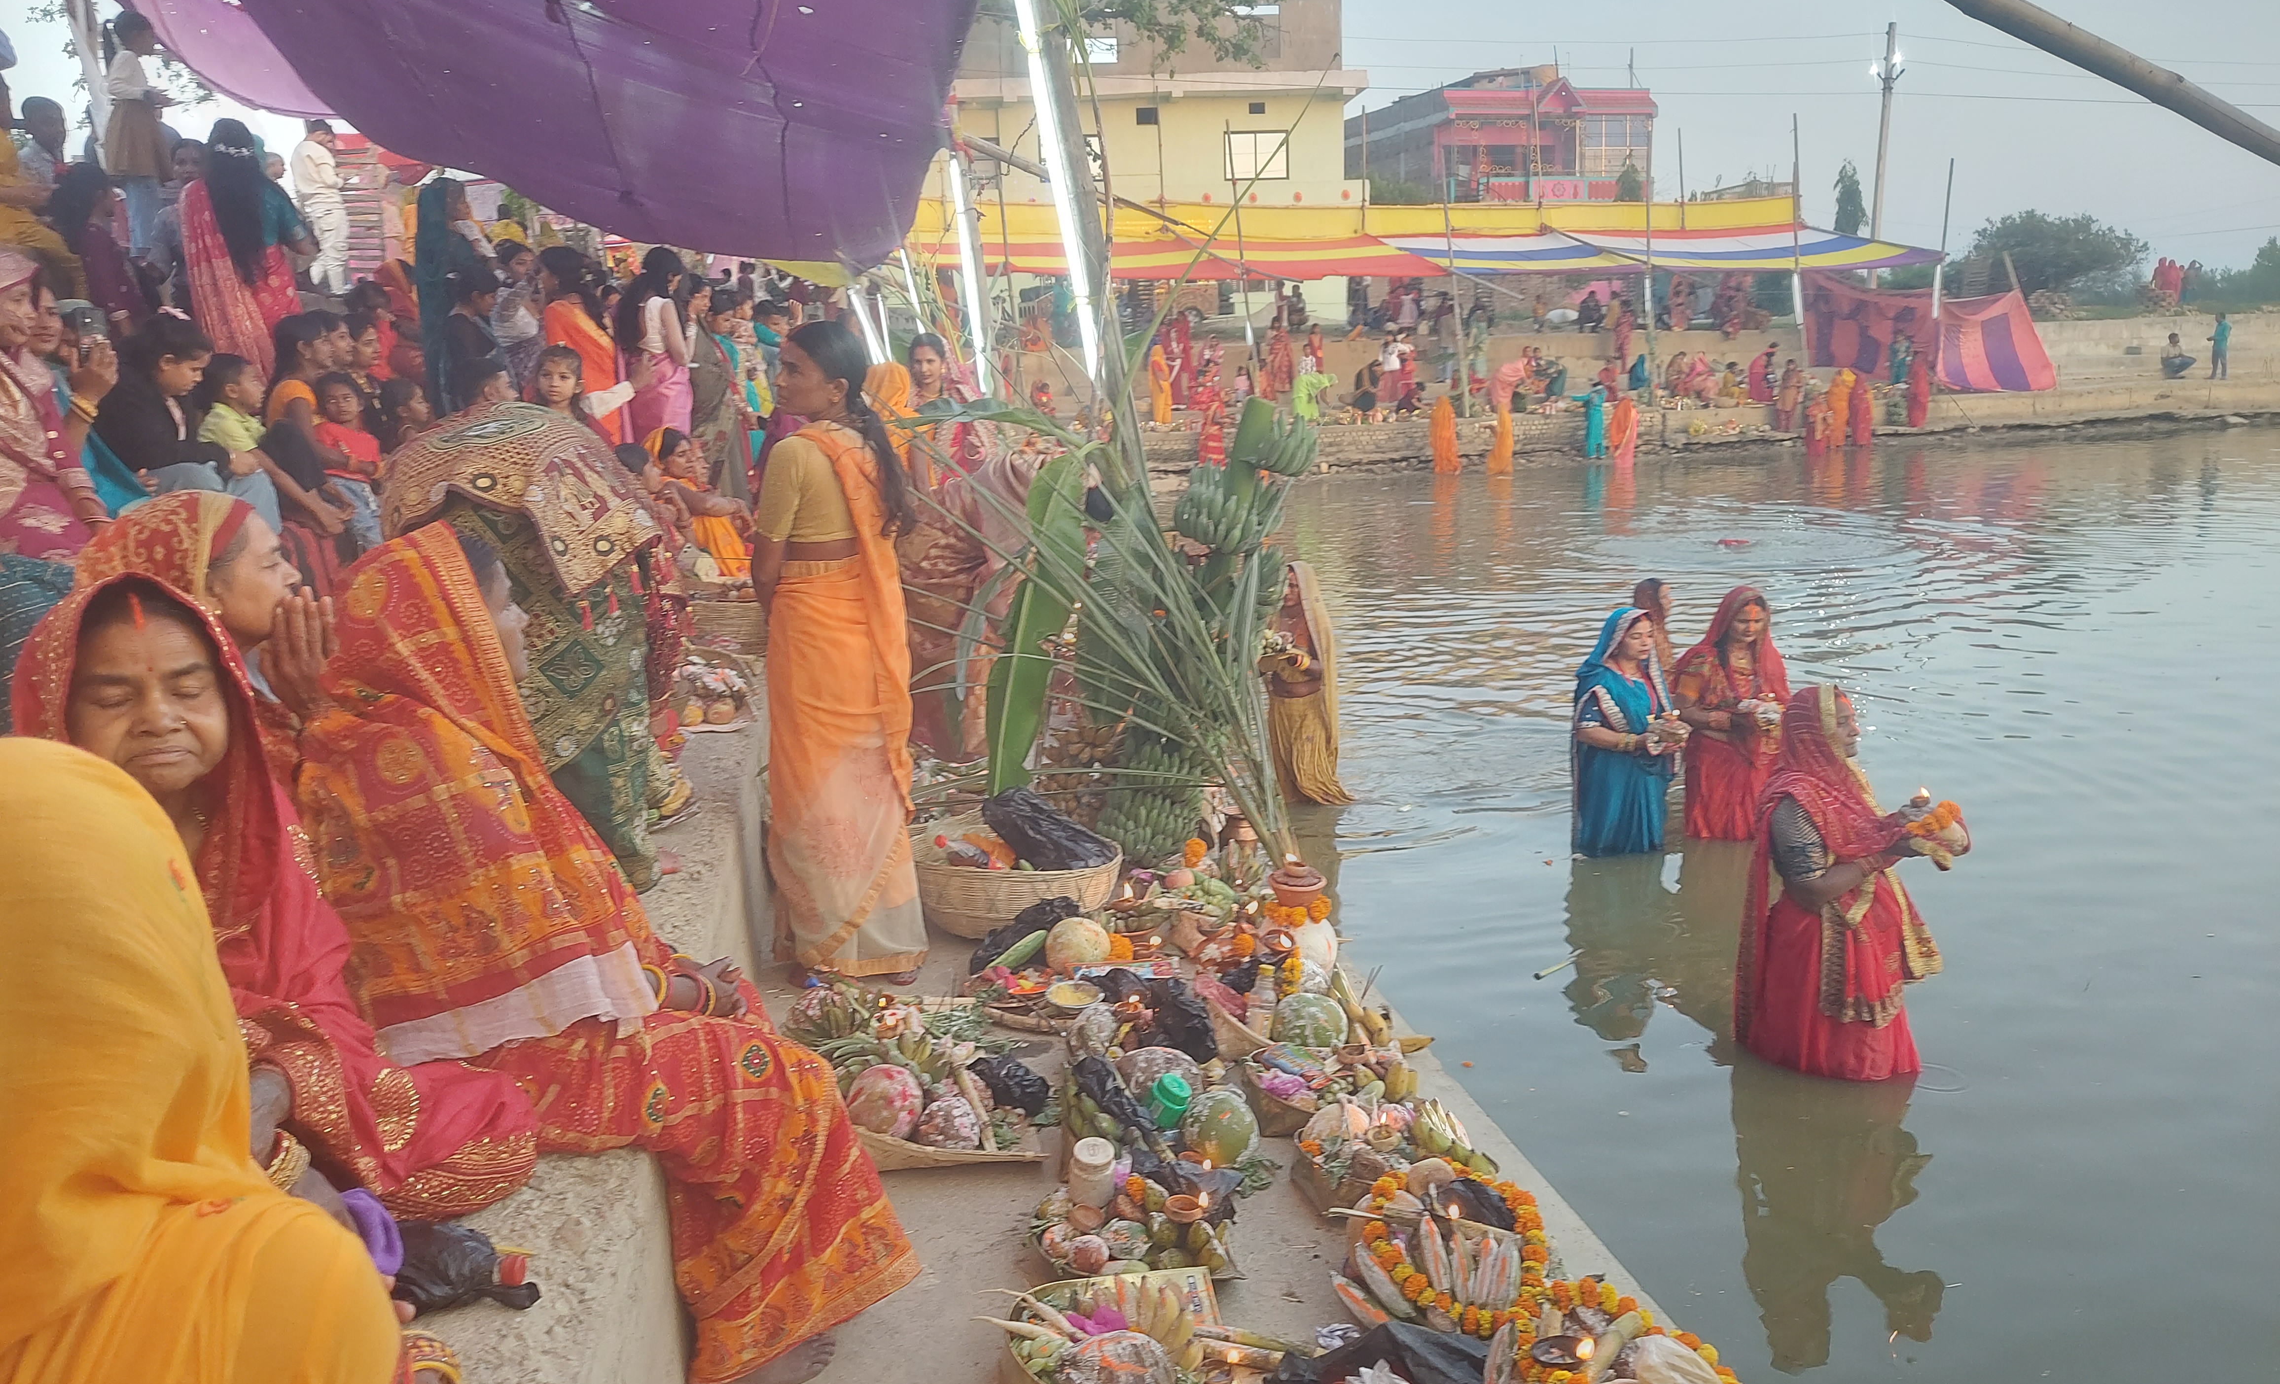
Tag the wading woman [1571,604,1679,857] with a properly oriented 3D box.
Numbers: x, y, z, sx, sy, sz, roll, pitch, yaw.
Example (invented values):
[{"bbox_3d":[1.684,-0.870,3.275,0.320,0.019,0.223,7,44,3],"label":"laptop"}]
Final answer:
[{"bbox_3d":[1.881,0.120,6.245,0.420,1.040,0.360,-10,15,-37],"label":"wading woman"}]

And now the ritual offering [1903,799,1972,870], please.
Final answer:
[{"bbox_3d":[2.092,0.356,4.148,0.180,0.170,0.160,5,13,25],"label":"ritual offering"}]

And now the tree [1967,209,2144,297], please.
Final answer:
[{"bbox_3d":[31.349,-15.128,56.293,6.300,3.300,5.200,-2,12,0],"label":"tree"}]

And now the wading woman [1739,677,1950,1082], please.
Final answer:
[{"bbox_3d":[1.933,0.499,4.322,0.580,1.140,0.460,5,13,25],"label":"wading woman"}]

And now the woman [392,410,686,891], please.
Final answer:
[{"bbox_3d":[-1.294,-0.137,3.501,0.600,0.980,0.500,-2,12,2],"label":"woman"}]

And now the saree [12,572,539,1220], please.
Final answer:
[{"bbox_3d":[-0.949,0.274,1.755,0.580,0.800,0.500,-10,15,-37],"label":"saree"}]

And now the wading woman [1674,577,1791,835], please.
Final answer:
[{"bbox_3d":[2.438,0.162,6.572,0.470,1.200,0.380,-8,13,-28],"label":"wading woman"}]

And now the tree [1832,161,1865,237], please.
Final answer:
[{"bbox_3d":[24.288,-16.205,54.406,1.300,4.000,1.300,-2,12,0],"label":"tree"}]

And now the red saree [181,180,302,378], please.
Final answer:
[{"bbox_3d":[-3.785,-1.605,6.707,0.460,1.060,0.380,0,12,12],"label":"red saree"}]

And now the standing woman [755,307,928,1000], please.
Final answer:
[{"bbox_3d":[-0.697,-0.087,3.669,0.430,1.520,0.350,-12,15,-39],"label":"standing woman"}]

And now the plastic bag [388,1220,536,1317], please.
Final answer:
[{"bbox_3d":[-0.782,0.633,1.770,0.175,0.075,0.110,-2,12,-10],"label":"plastic bag"}]

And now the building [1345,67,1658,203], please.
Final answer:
[{"bbox_3d":[13.364,-19.479,61.332,8.000,6.200,10.000,-5,12,-15],"label":"building"}]

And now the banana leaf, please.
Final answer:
[{"bbox_3d":[-0.281,-0.191,4.254,0.200,0.950,0.140,9,12,-2],"label":"banana leaf"}]

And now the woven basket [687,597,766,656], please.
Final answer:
[{"bbox_3d":[-1.543,-0.257,5.920,0.420,0.200,0.420,-2,12,0],"label":"woven basket"}]

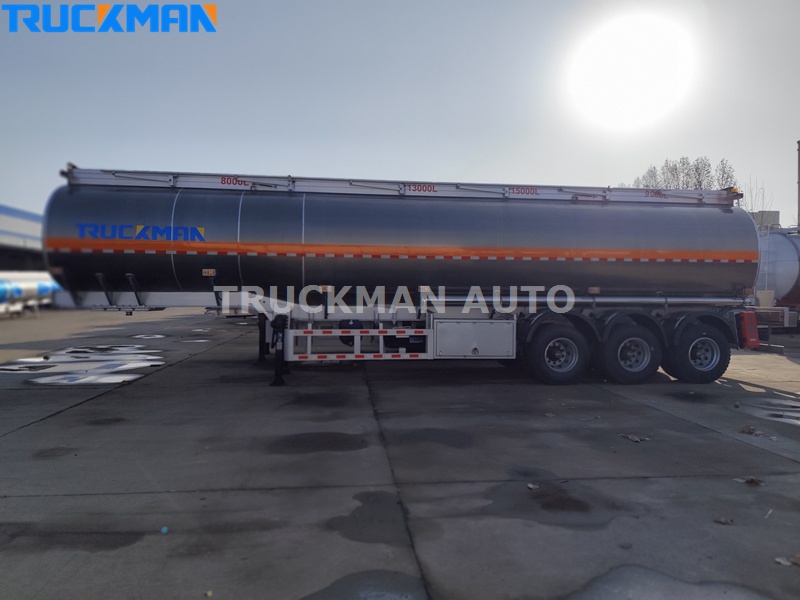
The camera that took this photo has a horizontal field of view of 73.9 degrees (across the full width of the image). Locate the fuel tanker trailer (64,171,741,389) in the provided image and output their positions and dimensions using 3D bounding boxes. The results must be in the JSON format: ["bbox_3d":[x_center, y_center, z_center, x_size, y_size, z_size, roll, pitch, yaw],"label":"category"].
[{"bbox_3d":[0.374,-0.356,9.882,11.950,3.550,2.500,0,1,-8],"label":"fuel tanker trailer"}]

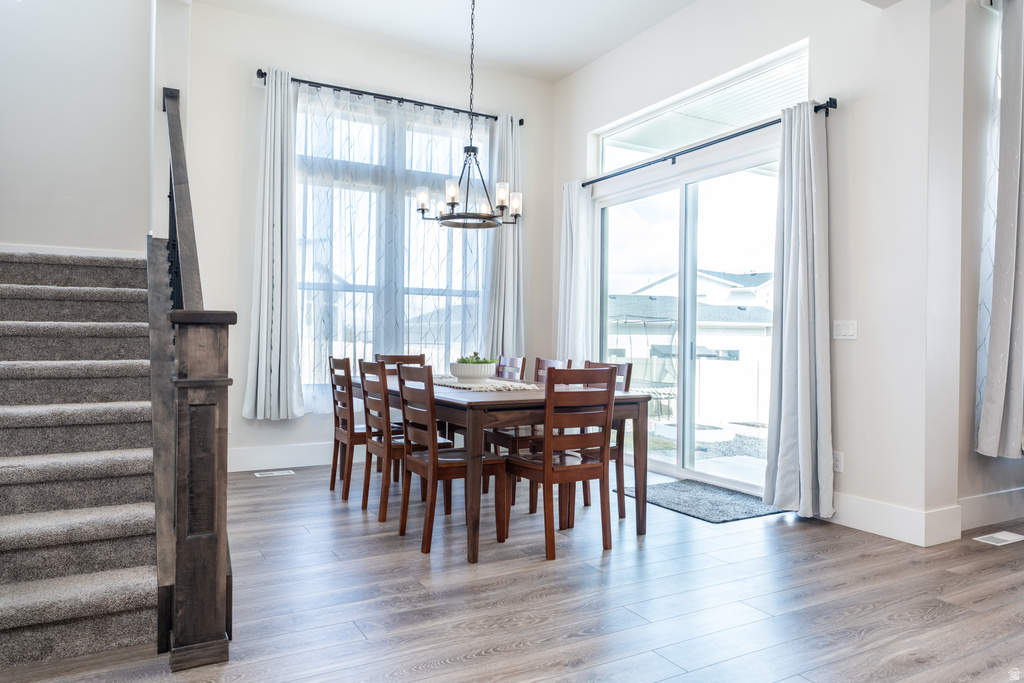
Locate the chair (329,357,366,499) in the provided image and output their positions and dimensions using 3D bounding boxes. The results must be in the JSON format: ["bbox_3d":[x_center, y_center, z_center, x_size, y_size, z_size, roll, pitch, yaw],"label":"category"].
[{"bbox_3d":[-0.975,0.582,4.773,0.521,0.940,0.419,0,0,-30],"label":"chair"}]

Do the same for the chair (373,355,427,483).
[{"bbox_3d":[-0.789,0.582,5.382,0.435,0.940,0.532,0,0,-30],"label":"chair"}]

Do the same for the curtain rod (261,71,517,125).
[{"bbox_3d":[-0.977,-2.151,6.116,2.498,0.089,0.100,1,0,-29],"label":"curtain rod"}]

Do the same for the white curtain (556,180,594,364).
[{"bbox_3d":[0.584,-0.233,6.503,0.122,2.593,0.543,1,0,-29],"label":"white curtain"}]

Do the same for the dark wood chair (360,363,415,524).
[{"bbox_3d":[-0.668,0.600,4.337,0.515,0.960,0.443,1,0,-29],"label":"dark wood chair"}]

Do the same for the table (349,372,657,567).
[{"bbox_3d":[-0.284,0.673,4.486,1.129,0.774,2.268,0,0,-30],"label":"table"}]

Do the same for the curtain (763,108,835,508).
[{"bbox_3d":[1.756,-0.193,4.237,0.150,2.505,0.478,0,0,-30],"label":"curtain"}]

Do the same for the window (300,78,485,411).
[{"bbox_3d":[-1.071,-0.806,6.186,1.828,2.504,0.122,1,0,-29],"label":"window"}]

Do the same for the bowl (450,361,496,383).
[{"bbox_3d":[-0.267,0.208,4.758,0.327,0.147,0.327,1,0,0],"label":"bowl"}]

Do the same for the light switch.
[{"bbox_3d":[2.015,-0.069,4.138,0.013,0.114,0.162,1,0,-29],"label":"light switch"}]

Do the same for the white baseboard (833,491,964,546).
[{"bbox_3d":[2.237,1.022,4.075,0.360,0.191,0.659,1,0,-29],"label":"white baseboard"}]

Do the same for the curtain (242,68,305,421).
[{"bbox_3d":[-1.888,-0.768,5.464,0.471,2.757,0.145,0,0,-30],"label":"curtain"}]

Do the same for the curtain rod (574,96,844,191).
[{"bbox_3d":[1.248,-1.410,5.189,0.124,0.075,2.720,0,0,-30],"label":"curtain rod"}]

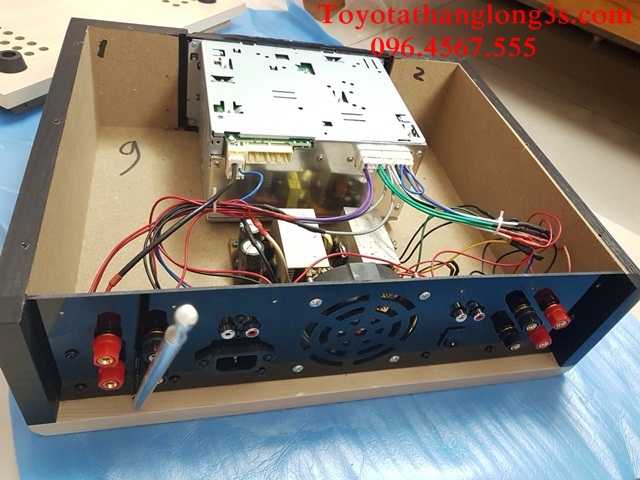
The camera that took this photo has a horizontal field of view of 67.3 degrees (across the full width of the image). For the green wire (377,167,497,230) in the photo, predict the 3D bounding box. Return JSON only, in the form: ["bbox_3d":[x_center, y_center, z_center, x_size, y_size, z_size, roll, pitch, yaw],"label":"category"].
[{"bbox_3d":[0.098,-0.032,0.400,0.115,0.028,0.020,19,44,3],"label":"green wire"}]

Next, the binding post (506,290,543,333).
[{"bbox_3d":[0.141,0.049,0.334,0.014,0.014,0.028,-1,46,-17],"label":"binding post"}]

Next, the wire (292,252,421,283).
[{"bbox_3d":[0.027,0.019,0.316,0.095,0.019,0.015,-1,46,-17],"label":"wire"}]

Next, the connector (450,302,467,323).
[{"bbox_3d":[0.087,0.045,0.302,0.010,0.010,0.012,-1,46,-17],"label":"connector"}]

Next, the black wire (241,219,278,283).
[{"bbox_3d":[-0.044,0.007,0.336,0.009,0.022,0.050,-23,55,-33],"label":"black wire"}]

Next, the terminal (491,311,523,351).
[{"bbox_3d":[0.125,0.061,0.322,0.013,0.013,0.026,-1,46,-17],"label":"terminal"}]

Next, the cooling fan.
[{"bbox_3d":[0.023,0.052,0.316,0.079,0.079,0.025,-1,46,-17],"label":"cooling fan"}]

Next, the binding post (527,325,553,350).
[{"bbox_3d":[0.148,0.062,0.330,0.013,0.013,0.024,-1,46,-17],"label":"binding post"}]

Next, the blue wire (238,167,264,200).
[{"bbox_3d":[-0.053,-0.045,0.370,0.018,0.024,0.019,-1,46,-17],"label":"blue wire"}]

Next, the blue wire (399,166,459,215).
[{"bbox_3d":[0.093,-0.041,0.409,0.063,0.021,0.020,27,45,12],"label":"blue wire"}]

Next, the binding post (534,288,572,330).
[{"bbox_3d":[0.166,0.050,0.342,0.014,0.014,0.028,-1,46,-17],"label":"binding post"}]

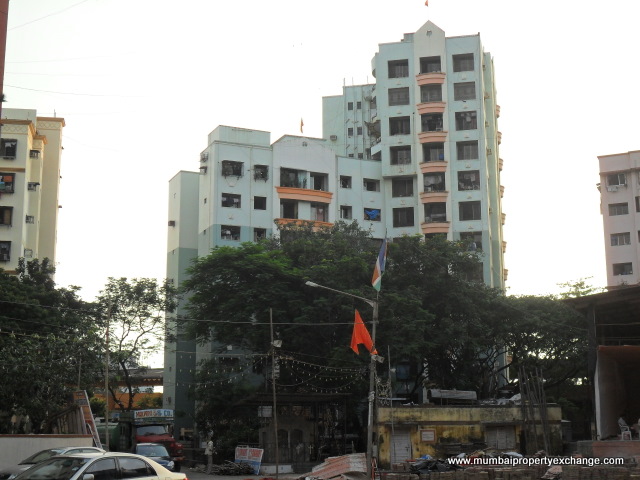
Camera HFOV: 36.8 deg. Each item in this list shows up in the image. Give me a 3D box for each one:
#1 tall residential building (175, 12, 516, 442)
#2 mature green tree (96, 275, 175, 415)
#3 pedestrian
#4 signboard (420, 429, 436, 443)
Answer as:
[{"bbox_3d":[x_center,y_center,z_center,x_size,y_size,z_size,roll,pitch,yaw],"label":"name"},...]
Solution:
[{"bbox_3d":[1.400,0.083,97.238,34.000,40.600,20.000,0,-11,-2],"label":"tall residential building"},{"bbox_3d":[-10.878,7.566,56.563,5.068,10.827,4.800,1,-11,-8],"label":"mature green tree"},{"bbox_3d":[-4.663,9.076,40.759,0.420,1.669,0.500,-3,-11,12],"label":"pedestrian"},{"bbox_3d":[5.056,9.134,44.803,0.750,0.620,0.060,0,-11,-3],"label":"signboard"}]

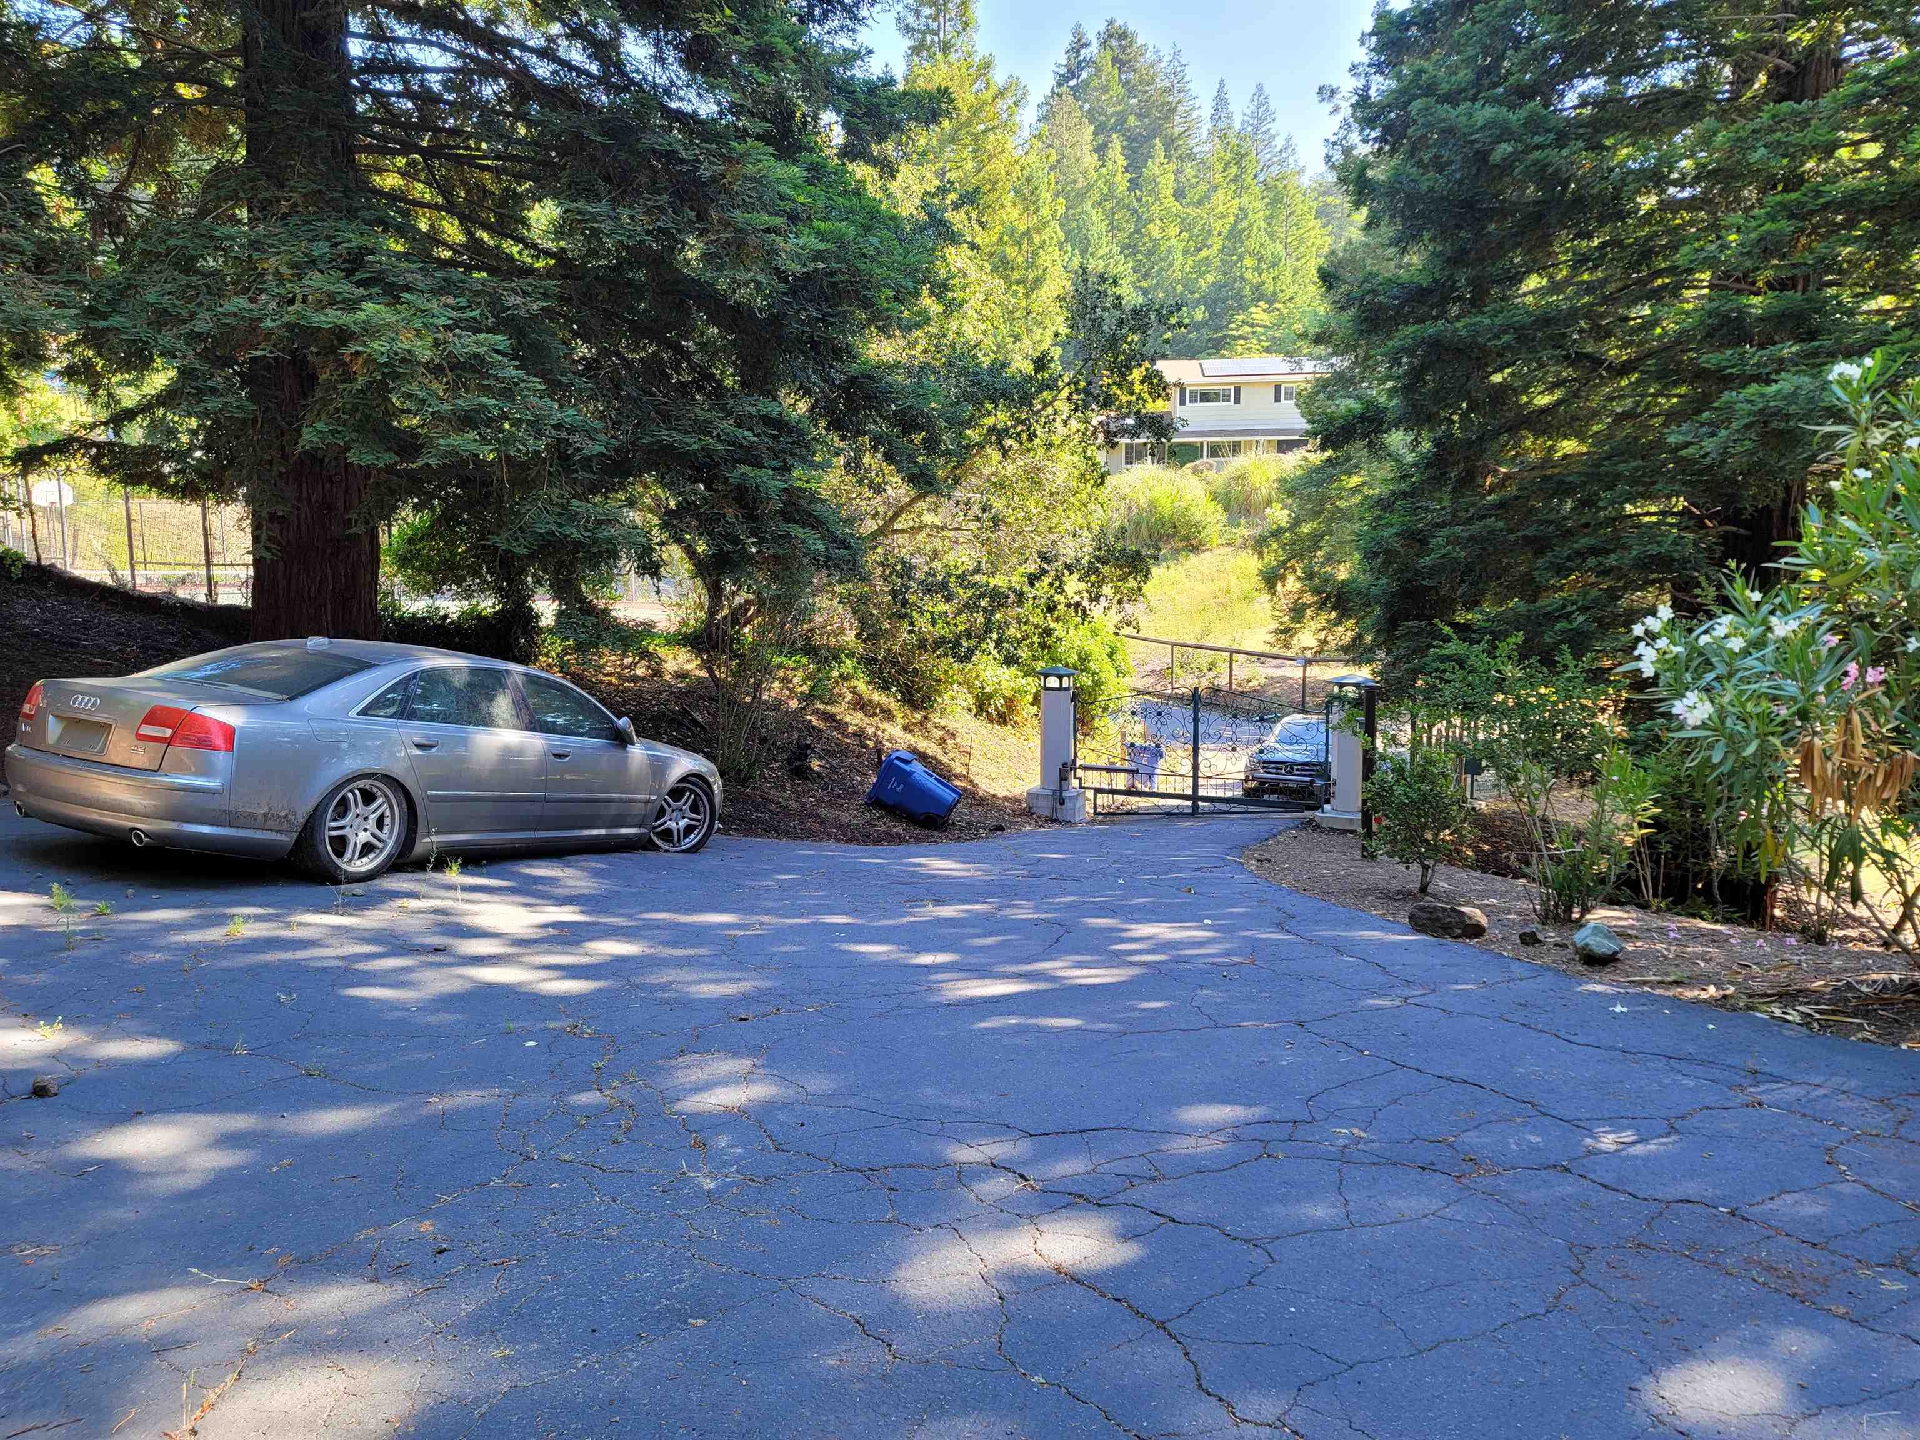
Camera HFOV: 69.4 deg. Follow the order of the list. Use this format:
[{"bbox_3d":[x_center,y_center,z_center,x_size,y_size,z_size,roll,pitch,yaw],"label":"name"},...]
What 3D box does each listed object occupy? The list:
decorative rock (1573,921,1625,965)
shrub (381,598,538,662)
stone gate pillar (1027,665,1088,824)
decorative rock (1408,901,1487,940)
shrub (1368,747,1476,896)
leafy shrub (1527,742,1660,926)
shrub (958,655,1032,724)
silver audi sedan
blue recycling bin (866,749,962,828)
[{"bbox_3d":[4.032,1.410,8.750,0.340,0.250,0.320,1,3,24],"label":"decorative rock"},{"bbox_3d":[-5.734,-1.000,15.800,1.850,0.850,1.100,0,2,-11],"label":"shrub"},{"bbox_3d":[1.357,0.344,19.300,0.720,2.170,0.720,0,2,11],"label":"stone gate pillar"},{"bbox_3d":[3.368,1.379,9.550,0.550,0.240,0.370,1,3,17],"label":"decorative rock"},{"bbox_3d":[3.985,0.863,12.000,0.950,1.280,0.950,1,3,18],"label":"shrub"},{"bbox_3d":[4.708,0.852,10.300,0.960,1.310,0.900,1,3,24],"label":"leafy shrub"},{"bbox_3d":[0.559,-0.488,22.000,1.200,1.120,1.100,0,2,0],"label":"shrub"},{"bbox_3d":[-3.681,0.199,9.873,1.900,1.420,5.090,7,1,27],"label":"silver audi sedan"},{"bbox_3d":[-0.574,0.866,17.400,1.060,0.760,0.620,23,-3,19],"label":"blue recycling bin"}]

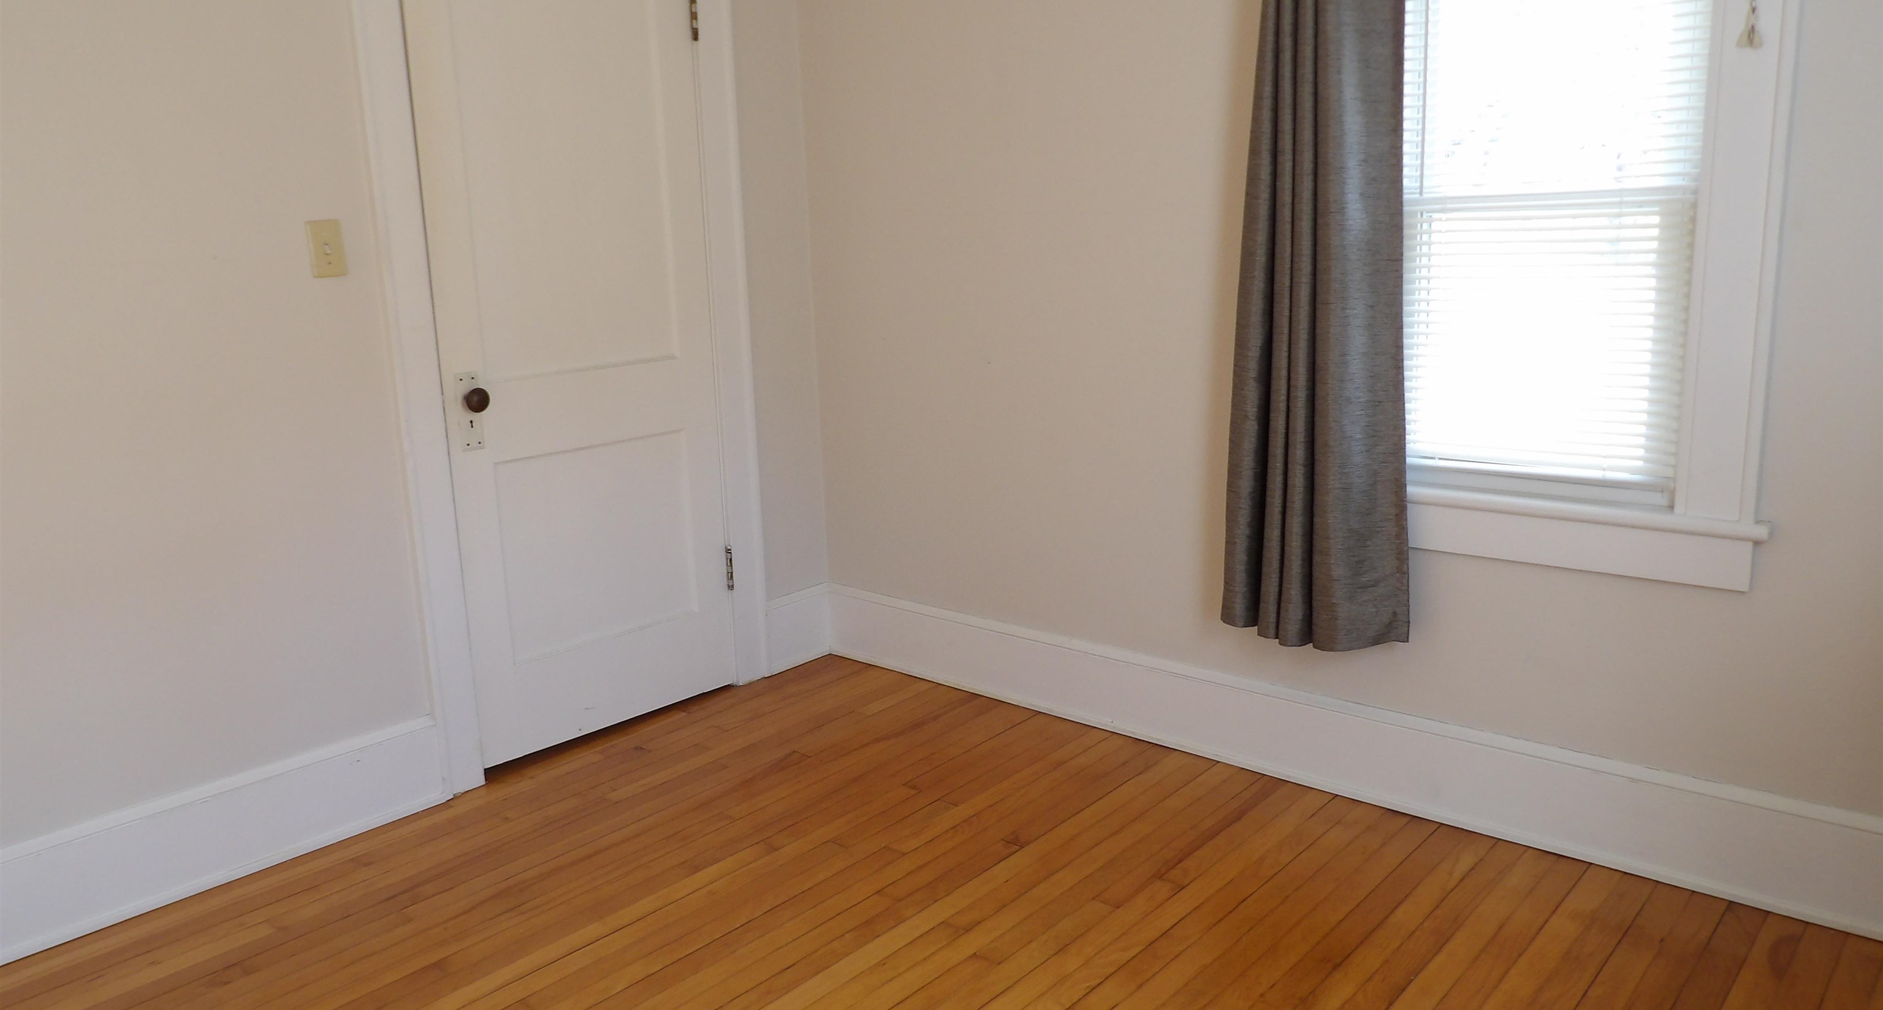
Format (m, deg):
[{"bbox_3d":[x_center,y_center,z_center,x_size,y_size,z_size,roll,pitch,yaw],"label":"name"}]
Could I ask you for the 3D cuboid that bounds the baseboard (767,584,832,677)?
[{"bbox_3d":[-0.439,0.372,3.924,0.022,0.230,0.250,10,17,42],"label":"baseboard"}]

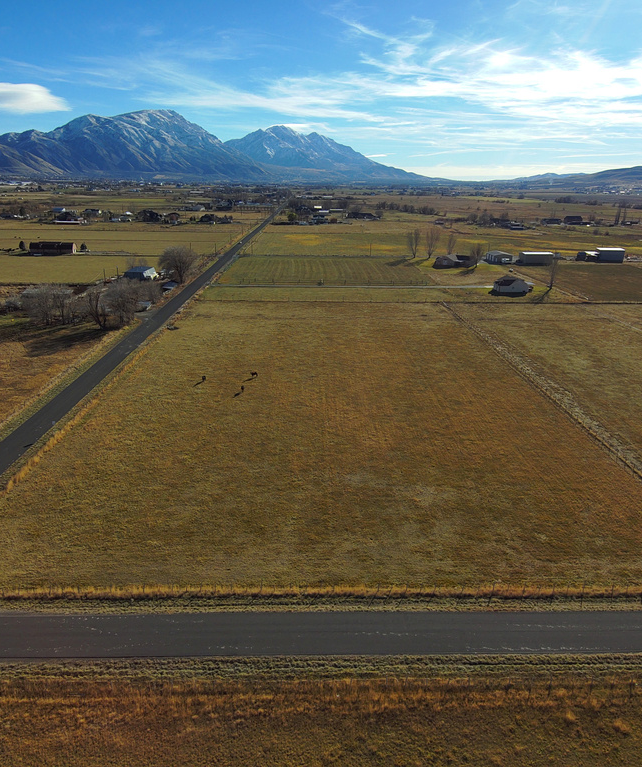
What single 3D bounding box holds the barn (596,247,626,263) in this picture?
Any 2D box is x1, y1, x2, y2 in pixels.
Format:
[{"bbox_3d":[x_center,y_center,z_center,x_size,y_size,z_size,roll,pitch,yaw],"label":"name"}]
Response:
[{"bbox_3d":[189.950,-84.650,408.230,16.000,8.000,8.500,0,18,0],"label":"barn"}]

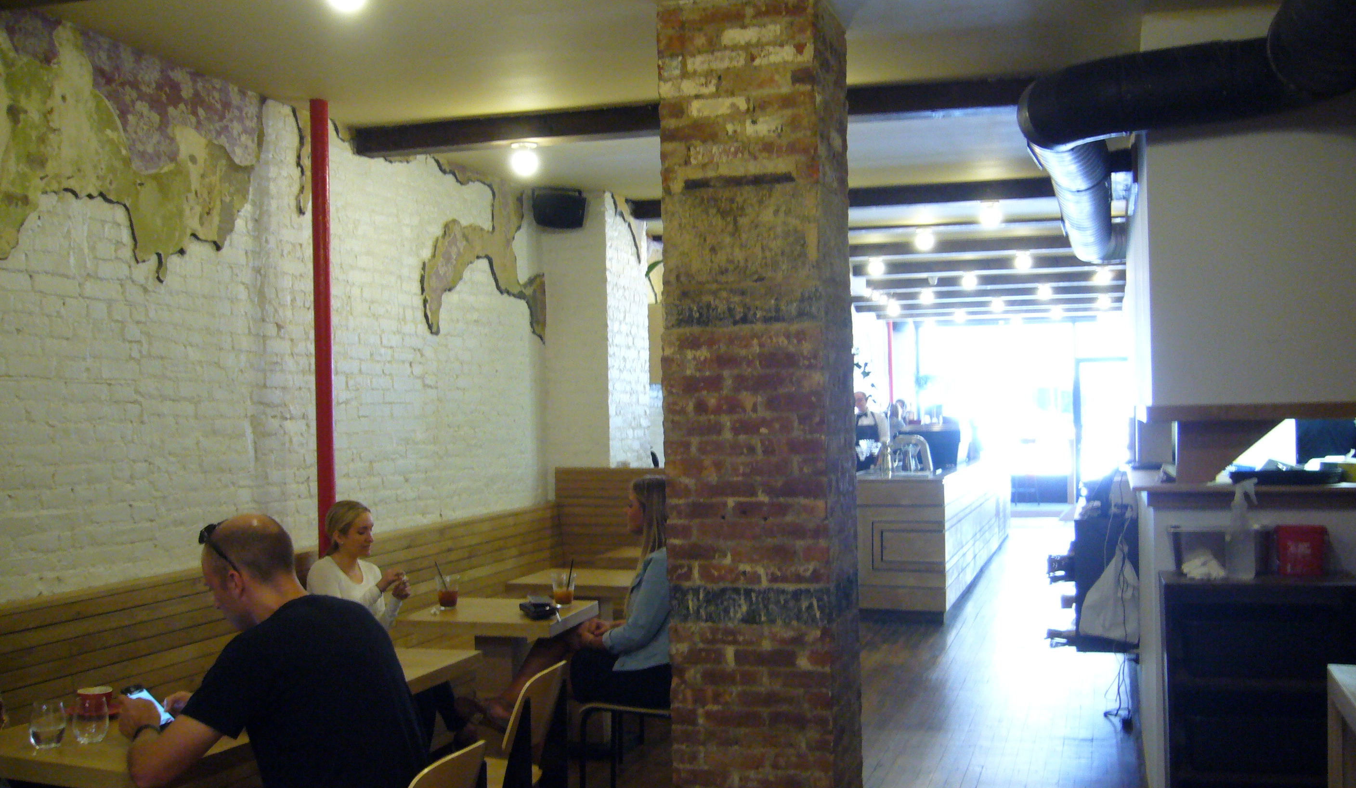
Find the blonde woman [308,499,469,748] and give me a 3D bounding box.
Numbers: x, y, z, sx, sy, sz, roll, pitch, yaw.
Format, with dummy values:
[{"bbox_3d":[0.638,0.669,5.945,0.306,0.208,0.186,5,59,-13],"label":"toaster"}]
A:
[{"bbox_3d":[-1.099,1.036,5.433,0.750,1.230,0.480,-1,-1,18],"label":"blonde woman"}]

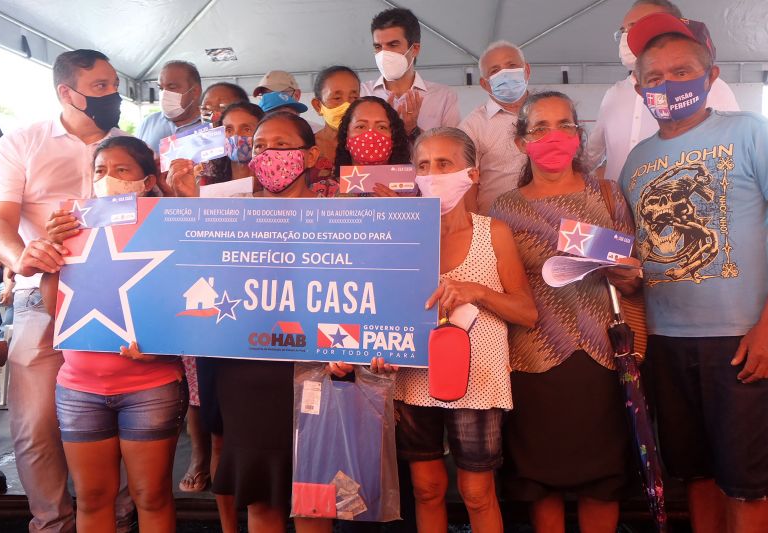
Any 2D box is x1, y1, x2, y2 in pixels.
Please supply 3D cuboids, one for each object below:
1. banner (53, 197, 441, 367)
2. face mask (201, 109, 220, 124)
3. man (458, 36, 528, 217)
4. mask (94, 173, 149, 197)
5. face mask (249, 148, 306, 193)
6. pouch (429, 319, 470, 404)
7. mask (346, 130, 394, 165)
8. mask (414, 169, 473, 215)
[{"bbox_3d":[-0.409,0.032,1.780,1.104,0.442,0.015,3,-2,12],"label":"banner"},{"bbox_3d":[-0.720,-0.629,2.720,0.140,0.115,0.085,1,4,15],"label":"face mask"},{"bbox_3d":[0.462,-0.021,2.501,0.500,1.680,0.300,1,4,14],"label":"man"},{"bbox_3d":[-0.806,-0.232,1.970,0.150,0.115,0.085,0,4,3],"label":"mask"},{"bbox_3d":[-0.307,-0.277,1.860,0.150,0.130,0.090,1,4,15],"label":"face mask"},{"bbox_3d":[0.167,0.239,1.640,0.105,0.205,0.045,1,4,13],"label":"pouch"},{"bbox_3d":[-0.044,-0.385,2.100,0.145,0.120,0.085,0,3,0],"label":"mask"},{"bbox_3d":[0.168,-0.208,1.790,0.150,0.130,0.095,2,4,31],"label":"mask"}]

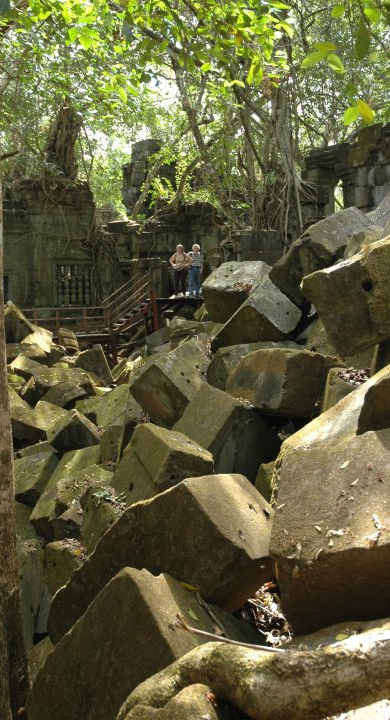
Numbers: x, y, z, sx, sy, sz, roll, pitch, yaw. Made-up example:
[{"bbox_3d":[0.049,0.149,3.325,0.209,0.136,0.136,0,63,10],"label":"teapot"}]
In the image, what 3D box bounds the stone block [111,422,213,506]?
[{"bbox_3d":[-0.324,1.106,8.860,0.495,0.689,0.693,18,7,-34],"label":"stone block"}]

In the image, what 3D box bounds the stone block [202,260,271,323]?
[{"bbox_3d":[0.662,-0.898,12.800,0.796,0.603,0.605,10,45,36],"label":"stone block"}]

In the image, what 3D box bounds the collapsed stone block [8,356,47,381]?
[{"bbox_3d":[-3.663,0.243,20.500,0.717,0.372,0.634,12,30,3],"label":"collapsed stone block"}]

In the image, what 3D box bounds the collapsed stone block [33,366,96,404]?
[{"bbox_3d":[-2.759,0.516,19.300,1.177,0.434,0.715,-2,27,-8],"label":"collapsed stone block"}]

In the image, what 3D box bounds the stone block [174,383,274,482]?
[{"bbox_3d":[0.320,0.938,10.180,0.557,0.769,1.118,28,-14,37],"label":"stone block"}]

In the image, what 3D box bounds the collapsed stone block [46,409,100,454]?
[{"bbox_3d":[-1.750,1.125,13.370,0.565,0.512,0.685,-46,11,-3],"label":"collapsed stone block"}]

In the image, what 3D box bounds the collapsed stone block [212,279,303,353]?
[{"bbox_3d":[0.928,-0.484,13.637,1.057,0.684,0.746,-49,2,42],"label":"collapsed stone block"}]

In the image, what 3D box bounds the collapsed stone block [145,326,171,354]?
[{"bbox_3d":[-0.710,-0.325,20.500,0.628,0.451,0.490,-25,-44,24],"label":"collapsed stone block"}]

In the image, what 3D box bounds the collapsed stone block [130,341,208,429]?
[{"bbox_3d":[-0.169,0.272,10.800,0.482,0.613,0.906,-48,-10,36],"label":"collapsed stone block"}]

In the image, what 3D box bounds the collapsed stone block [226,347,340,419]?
[{"bbox_3d":[1.060,0.291,11.400,1.200,0.720,0.650,3,-9,-11],"label":"collapsed stone block"}]

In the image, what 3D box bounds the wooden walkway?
[{"bbox_3d":[-2.569,-1.307,28.300,5.700,2.550,1.900,-2,4,-12],"label":"wooden walkway"}]

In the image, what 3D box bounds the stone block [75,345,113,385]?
[{"bbox_3d":[-2.258,0.202,20.500,0.644,0.837,0.446,-23,-4,-14],"label":"stone block"}]

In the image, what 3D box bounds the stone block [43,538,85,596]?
[{"bbox_3d":[-1.056,1.793,7.800,0.420,0.460,0.450,7,11,11],"label":"stone block"}]

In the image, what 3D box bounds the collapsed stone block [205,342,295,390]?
[{"bbox_3d":[0.842,0.115,12.400,1.100,0.600,0.650,3,0,25],"label":"collapsed stone block"}]

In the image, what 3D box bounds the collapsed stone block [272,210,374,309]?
[{"bbox_3d":[1.998,-1.602,13.816,1.300,0.583,0.923,-34,-15,-39],"label":"collapsed stone block"}]

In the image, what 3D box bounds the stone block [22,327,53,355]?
[{"bbox_3d":[-3.963,-0.377,23.000,0.692,0.495,0.602,11,27,-13],"label":"stone block"}]

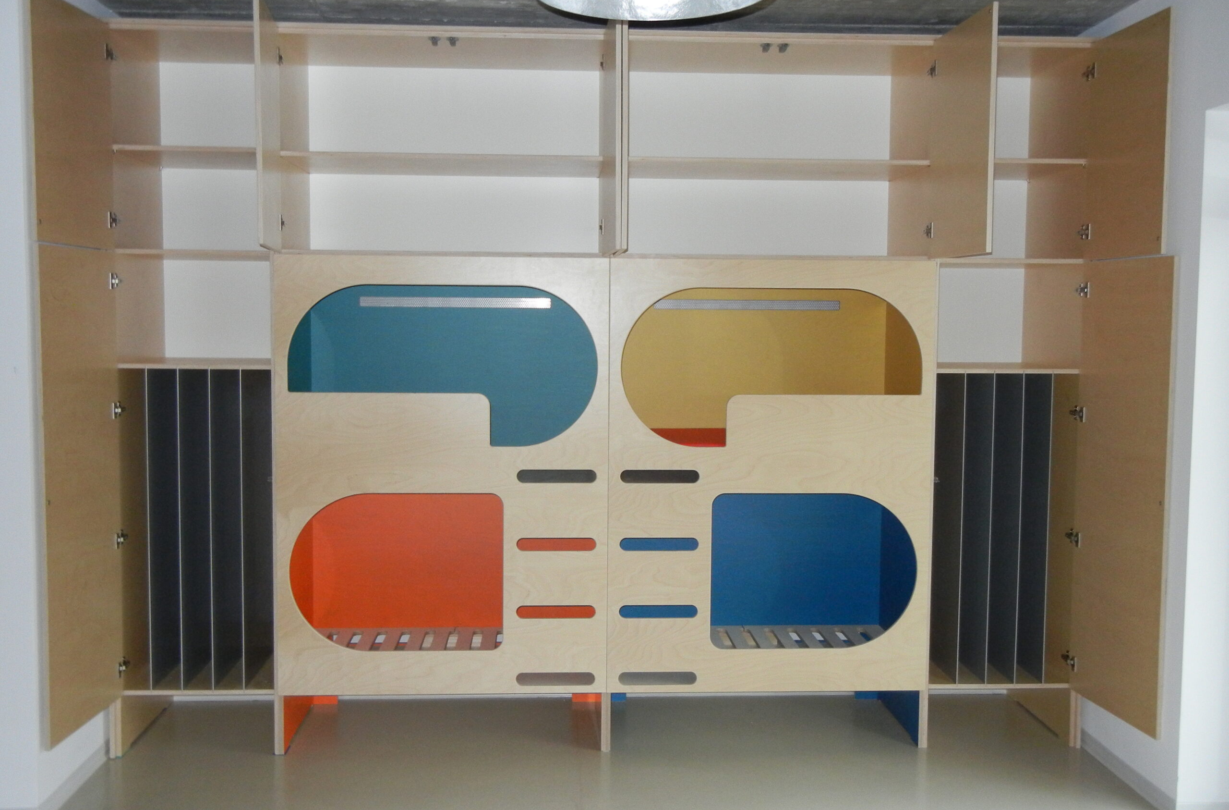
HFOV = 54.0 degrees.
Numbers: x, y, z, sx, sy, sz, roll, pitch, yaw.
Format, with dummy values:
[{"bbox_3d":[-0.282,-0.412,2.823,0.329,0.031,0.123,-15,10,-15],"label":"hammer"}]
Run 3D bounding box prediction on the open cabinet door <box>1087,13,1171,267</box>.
[{"bbox_3d":[1.852,-0.944,4.365,0.019,0.822,0.592,0,4,-4],"label":"open cabinet door"}]

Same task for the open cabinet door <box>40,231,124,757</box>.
[{"bbox_3d":[-1.879,0.296,4.260,0.019,1.672,0.592,0,4,0],"label":"open cabinet door"}]

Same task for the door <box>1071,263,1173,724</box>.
[{"bbox_3d":[1.867,0.312,4.455,0.019,1.672,0.592,0,4,-8],"label":"door"}]

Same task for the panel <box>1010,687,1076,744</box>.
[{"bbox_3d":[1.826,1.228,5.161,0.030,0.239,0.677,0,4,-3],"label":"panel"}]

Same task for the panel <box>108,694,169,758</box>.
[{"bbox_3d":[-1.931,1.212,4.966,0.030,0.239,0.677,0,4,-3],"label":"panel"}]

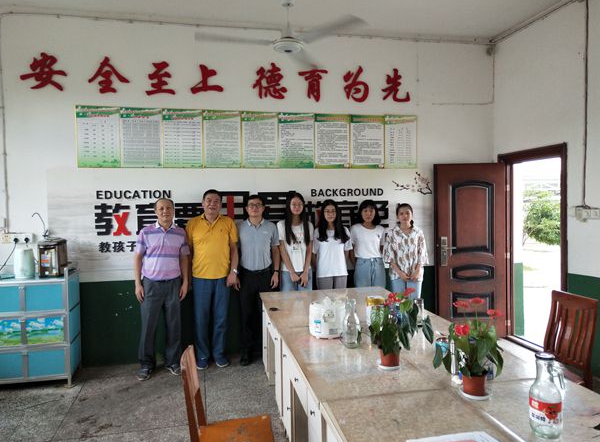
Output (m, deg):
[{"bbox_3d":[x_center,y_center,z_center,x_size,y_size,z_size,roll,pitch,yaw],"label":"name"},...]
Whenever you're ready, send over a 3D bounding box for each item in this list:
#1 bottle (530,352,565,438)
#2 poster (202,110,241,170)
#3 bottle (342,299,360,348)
[{"bbox_3d":[0.817,0.573,1.435,0.102,0.258,0.098,0,2,30],"label":"bottle"},{"bbox_3d":[-0.808,-0.843,4.471,0.391,0.600,0.012,-1,2,-13],"label":"poster"},{"bbox_3d":[0.282,0.552,2.344,0.095,0.251,0.095,-1,2,7],"label":"bottle"}]

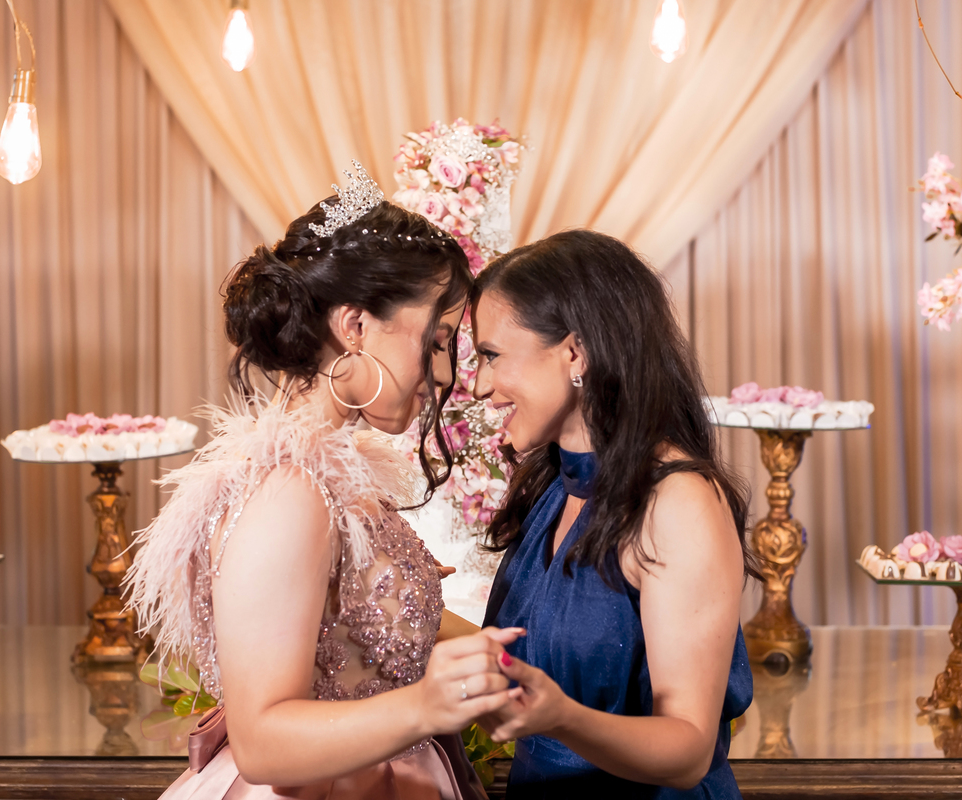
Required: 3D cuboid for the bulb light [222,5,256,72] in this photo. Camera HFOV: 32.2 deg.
[{"bbox_3d":[-0.432,-0.645,2.970,0.063,0.122,0.063,0,4,0],"label":"bulb light"}]

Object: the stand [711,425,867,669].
[{"bbox_3d":[0.528,0.247,2.878,0.285,0.413,0.285,0,4,0],"label":"stand"}]

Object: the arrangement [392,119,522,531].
[{"bbox_3d":[-0.041,-0.121,2.778,0.225,0.683,0.220,0,4,0],"label":"arrangement"}]

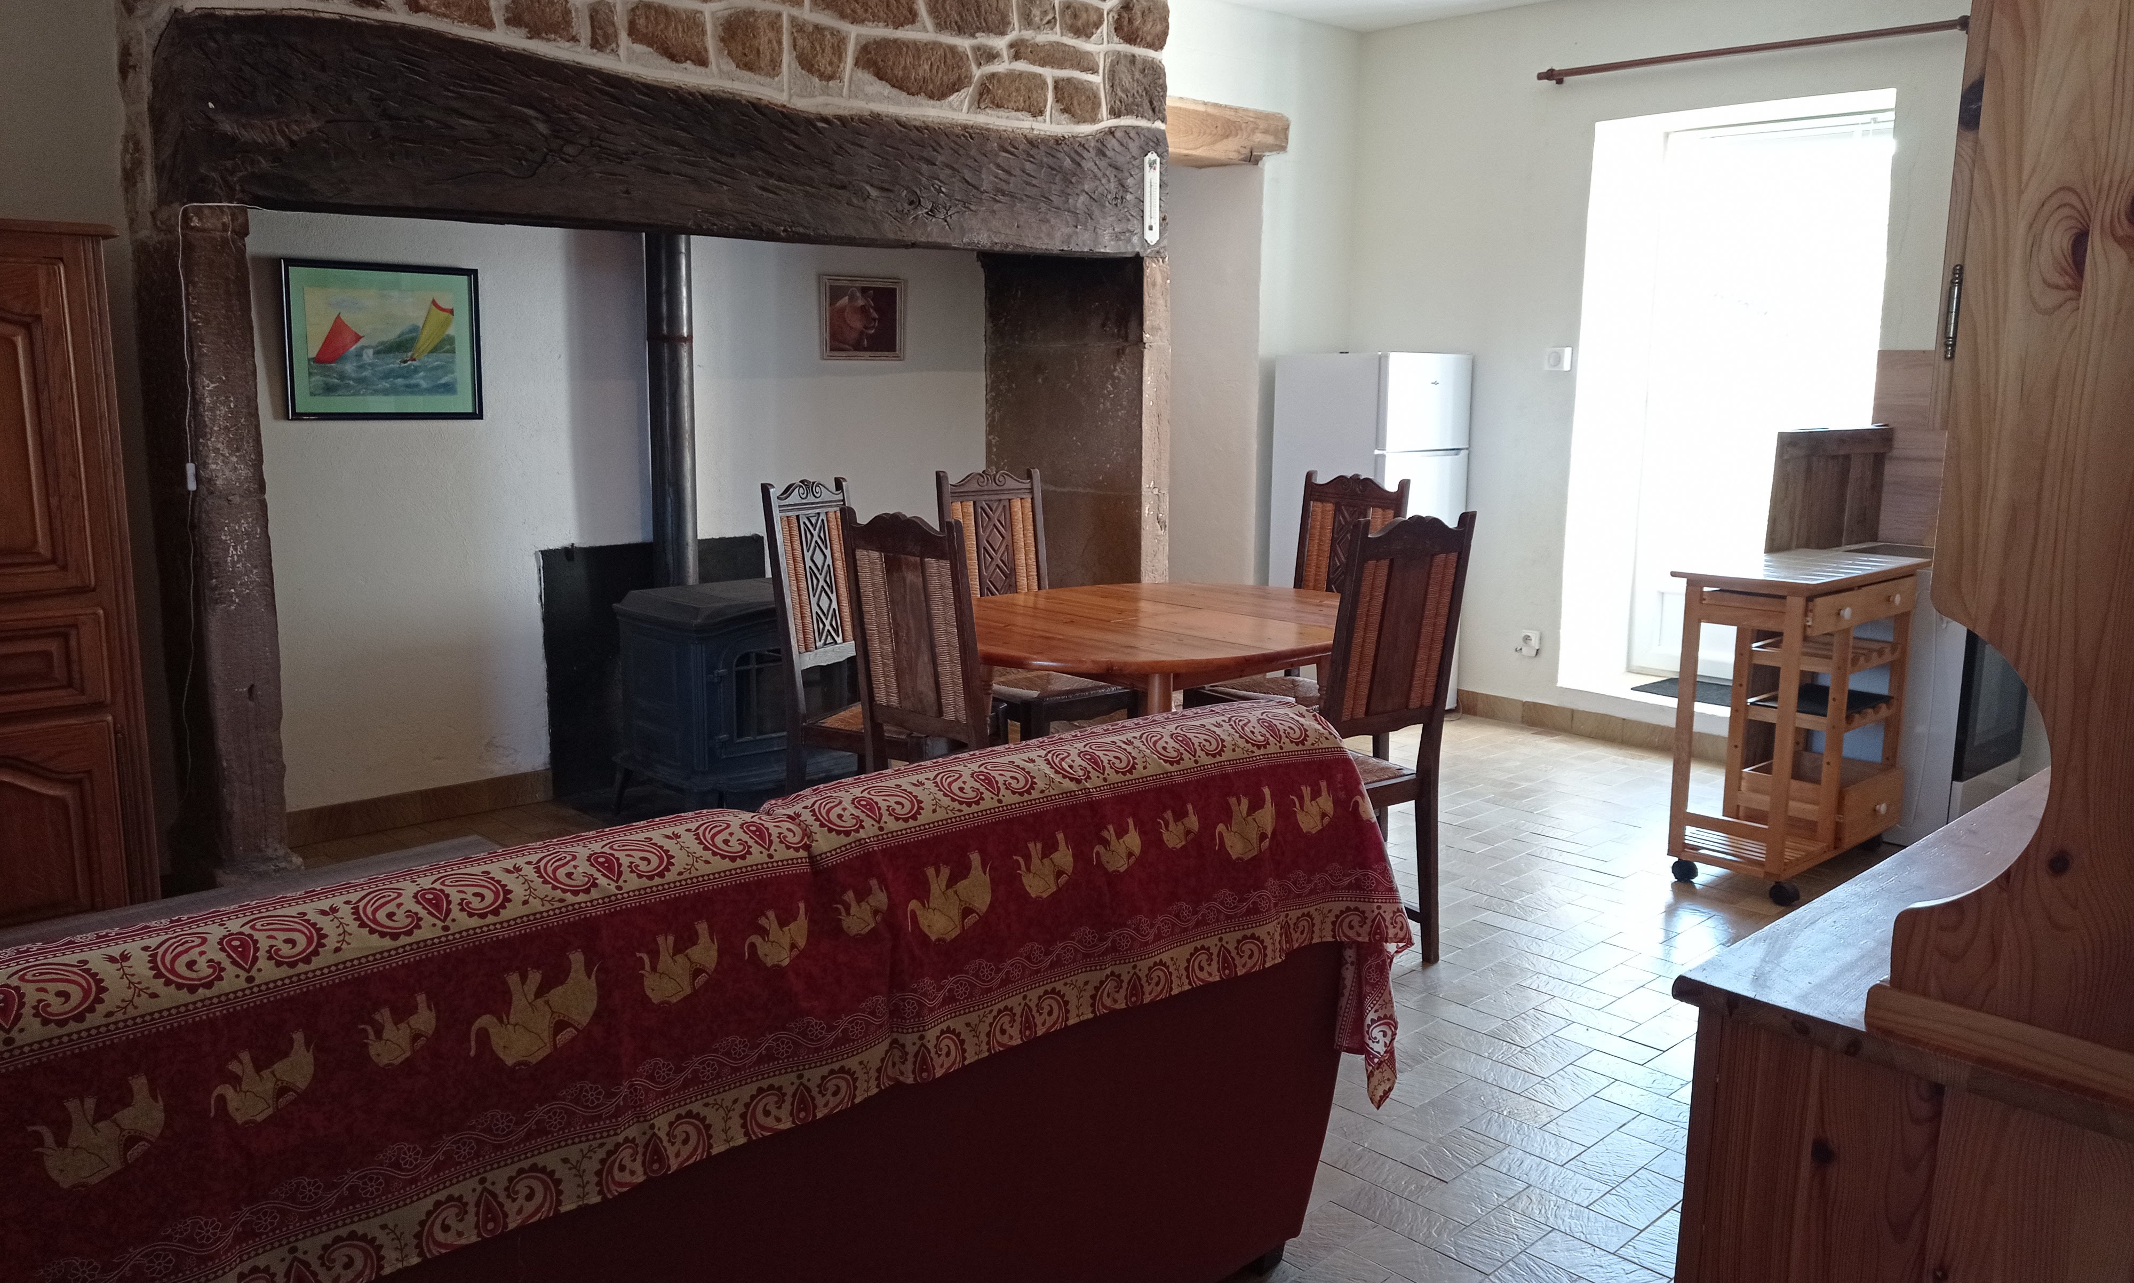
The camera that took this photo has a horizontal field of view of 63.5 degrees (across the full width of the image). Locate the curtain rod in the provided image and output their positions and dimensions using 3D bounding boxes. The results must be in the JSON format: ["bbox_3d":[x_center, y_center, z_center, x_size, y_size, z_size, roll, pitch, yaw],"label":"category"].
[{"bbox_3d":[2.241,-1.960,5.724,0.090,0.055,1.575,-8,13,-40],"label":"curtain rod"}]

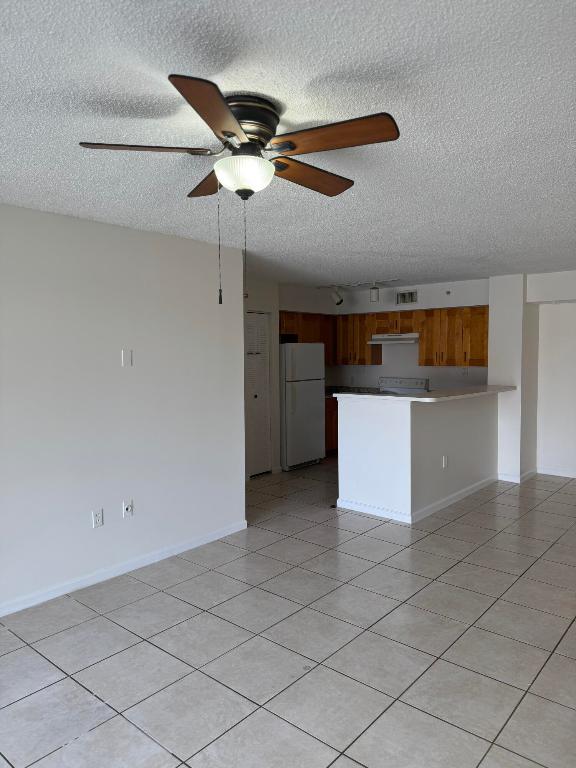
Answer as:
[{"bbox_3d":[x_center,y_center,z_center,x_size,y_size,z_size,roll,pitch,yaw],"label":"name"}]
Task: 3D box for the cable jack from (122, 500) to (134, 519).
[{"bbox_3d":[-1.126,0.886,3.770,0.019,0.116,0.072,2,4,41],"label":"cable jack"}]

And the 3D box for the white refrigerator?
[{"bbox_3d":[-0.032,0.280,7.388,0.760,1.654,0.804,2,4,41],"label":"white refrigerator"}]

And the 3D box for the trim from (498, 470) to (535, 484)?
[{"bbox_3d":[2.834,1.081,6.540,0.271,0.090,0.757,2,4,41],"label":"trim"}]

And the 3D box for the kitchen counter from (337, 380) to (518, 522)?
[{"bbox_3d":[1.549,0.619,5.705,1.032,1.129,2.233,2,4,41],"label":"kitchen counter"}]

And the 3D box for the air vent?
[{"bbox_3d":[1.638,-1.201,7.348,0.340,0.203,0.030,2,4,41],"label":"air vent"}]

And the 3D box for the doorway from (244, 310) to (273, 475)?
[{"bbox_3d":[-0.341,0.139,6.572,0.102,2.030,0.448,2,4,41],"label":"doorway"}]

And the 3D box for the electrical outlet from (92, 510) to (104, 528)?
[{"bbox_3d":[-1.278,0.912,3.599,0.013,0.116,0.072,2,4,41],"label":"electrical outlet"}]

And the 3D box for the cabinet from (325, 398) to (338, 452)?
[{"bbox_3d":[0.402,0.628,8.023,0.600,0.880,0.571,2,4,41],"label":"cabinet"}]

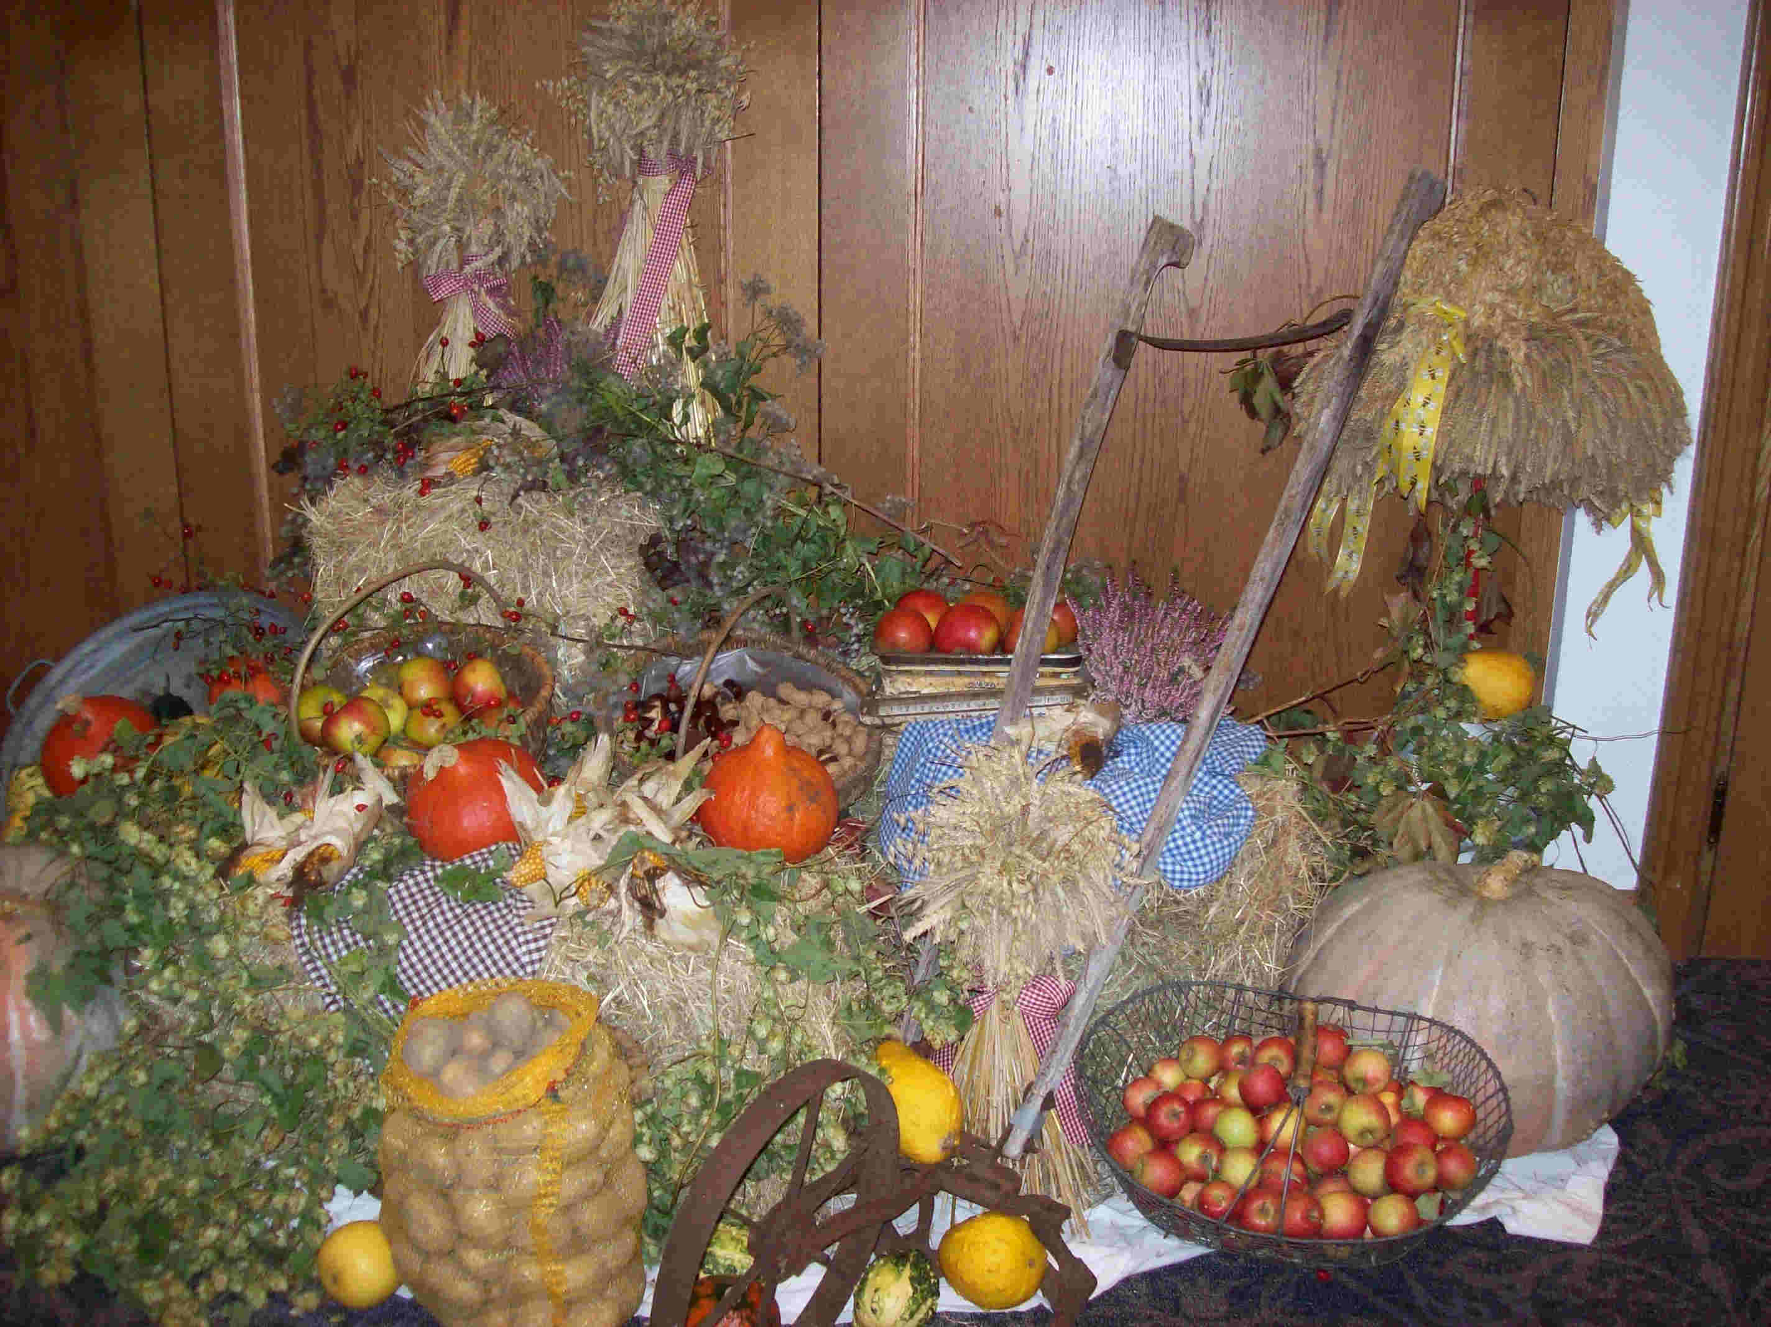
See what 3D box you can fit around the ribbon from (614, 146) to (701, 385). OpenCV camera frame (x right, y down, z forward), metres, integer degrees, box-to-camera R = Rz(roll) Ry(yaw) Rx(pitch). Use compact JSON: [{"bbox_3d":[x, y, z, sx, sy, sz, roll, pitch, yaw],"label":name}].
[{"bbox_3d":[-0.362,-0.630,2.920,0.138,0.365,0.100,0,15,0],"label":"ribbon"}]

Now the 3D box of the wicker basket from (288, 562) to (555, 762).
[{"bbox_3d":[-0.653,0.019,2.600,0.370,0.330,0.330,0,23,0],"label":"wicker basket"}]

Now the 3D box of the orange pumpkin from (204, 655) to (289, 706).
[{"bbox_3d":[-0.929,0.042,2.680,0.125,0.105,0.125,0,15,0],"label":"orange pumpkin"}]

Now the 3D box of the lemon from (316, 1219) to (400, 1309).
[{"bbox_3d":[-0.661,0.754,2.312,0.115,0.112,0.112,1,15,0],"label":"lemon"}]

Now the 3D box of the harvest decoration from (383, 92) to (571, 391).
[{"bbox_3d":[-0.631,-0.633,2.815,0.280,0.480,0.250,1,15,0],"label":"harvest decoration"}]

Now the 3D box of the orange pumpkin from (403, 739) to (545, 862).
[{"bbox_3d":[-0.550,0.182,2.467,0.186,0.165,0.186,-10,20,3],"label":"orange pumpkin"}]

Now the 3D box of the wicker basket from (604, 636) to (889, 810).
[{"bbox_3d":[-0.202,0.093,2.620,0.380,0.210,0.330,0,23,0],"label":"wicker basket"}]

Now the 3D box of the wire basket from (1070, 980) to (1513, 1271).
[{"bbox_3d":[0.566,0.628,2.523,0.550,0.260,0.500,1,21,0],"label":"wire basket"}]

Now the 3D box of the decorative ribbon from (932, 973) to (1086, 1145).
[{"bbox_3d":[0.163,0.518,2.420,0.200,0.210,0.110,0,15,0],"label":"decorative ribbon"}]

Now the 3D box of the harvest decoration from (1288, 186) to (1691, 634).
[{"bbox_3d":[0.905,-0.378,2.760,0.600,0.640,0.560,0,15,0],"label":"harvest decoration"}]

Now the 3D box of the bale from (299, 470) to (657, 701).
[{"bbox_3d":[-0.628,-0.106,2.938,0.500,0.390,0.420,1,15,0],"label":"bale"}]

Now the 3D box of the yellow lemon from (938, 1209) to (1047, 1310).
[{"bbox_3d":[0.134,0.752,2.323,0.139,0.124,0.130,1,15,0],"label":"yellow lemon"}]

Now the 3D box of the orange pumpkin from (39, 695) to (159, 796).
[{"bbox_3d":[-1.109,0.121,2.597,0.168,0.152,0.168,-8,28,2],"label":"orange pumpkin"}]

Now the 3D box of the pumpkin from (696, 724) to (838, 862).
[{"bbox_3d":[-0.156,0.172,2.430,0.186,0.175,0.186,0,15,0],"label":"pumpkin"}]

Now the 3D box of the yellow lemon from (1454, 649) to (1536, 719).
[{"bbox_3d":[0.981,0.031,2.950,0.122,0.108,0.112,1,15,0],"label":"yellow lemon"}]

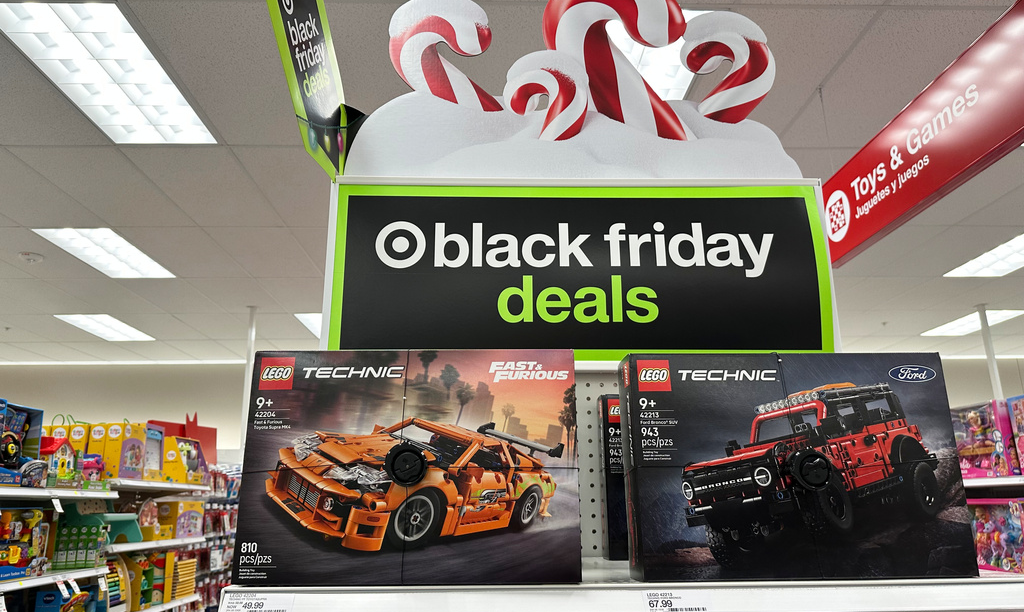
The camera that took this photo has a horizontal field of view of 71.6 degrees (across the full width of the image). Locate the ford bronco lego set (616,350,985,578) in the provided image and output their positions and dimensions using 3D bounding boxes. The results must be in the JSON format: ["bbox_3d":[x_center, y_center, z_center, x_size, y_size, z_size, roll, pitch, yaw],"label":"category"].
[{"bbox_3d":[0.332,0.189,0.858,0.382,0.259,0.069,0,-15,-3],"label":"ford bronco lego set"}]

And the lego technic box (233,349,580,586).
[{"bbox_3d":[-0.115,0.189,0.847,0.382,0.262,0.071,0,-17,0],"label":"lego technic box"}]

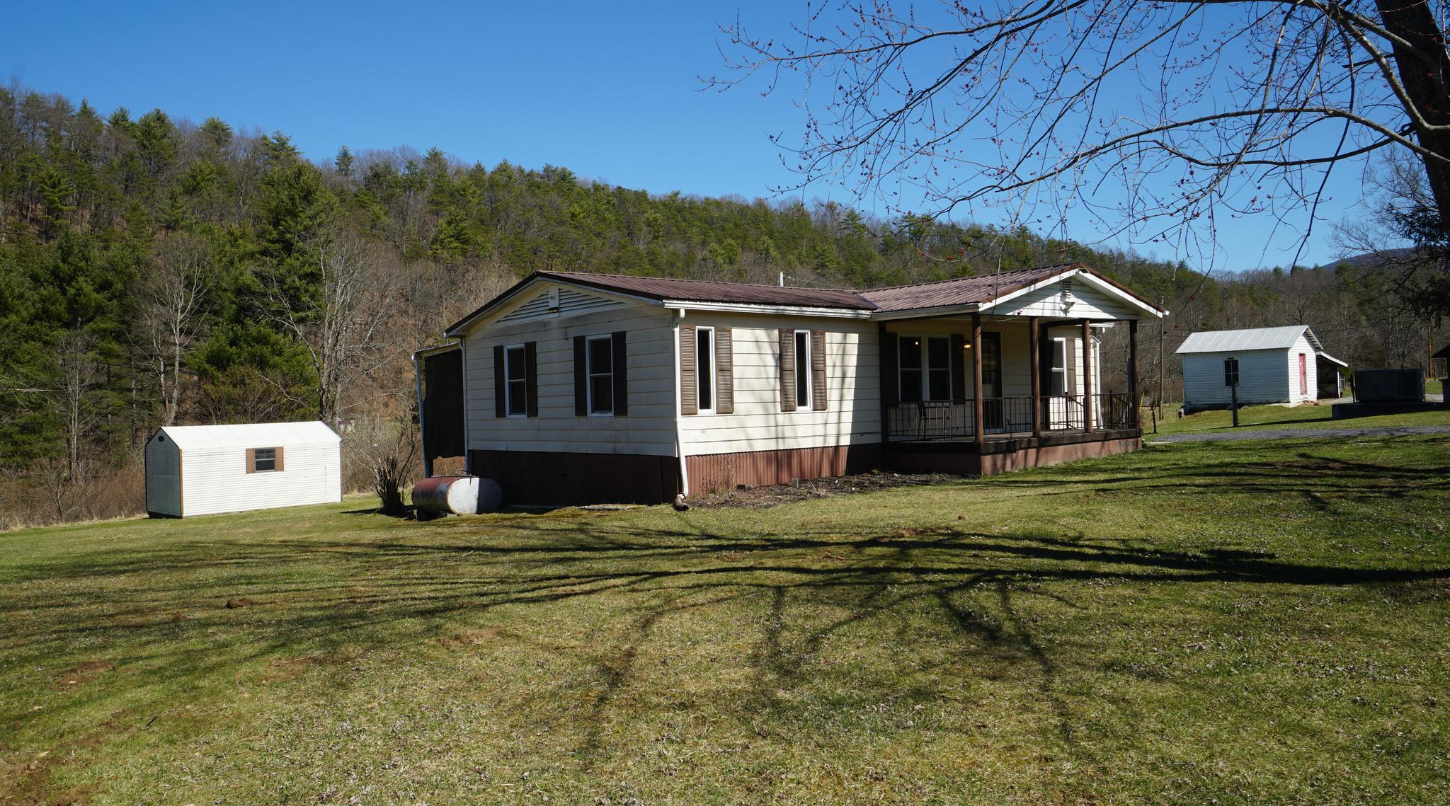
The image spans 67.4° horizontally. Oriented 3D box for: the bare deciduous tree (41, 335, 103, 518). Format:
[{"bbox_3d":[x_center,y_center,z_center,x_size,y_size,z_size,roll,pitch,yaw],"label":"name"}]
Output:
[{"bbox_3d":[-27.651,0.695,46.000,2.636,7.623,2.636,-1,0,-31],"label":"bare deciduous tree"}]

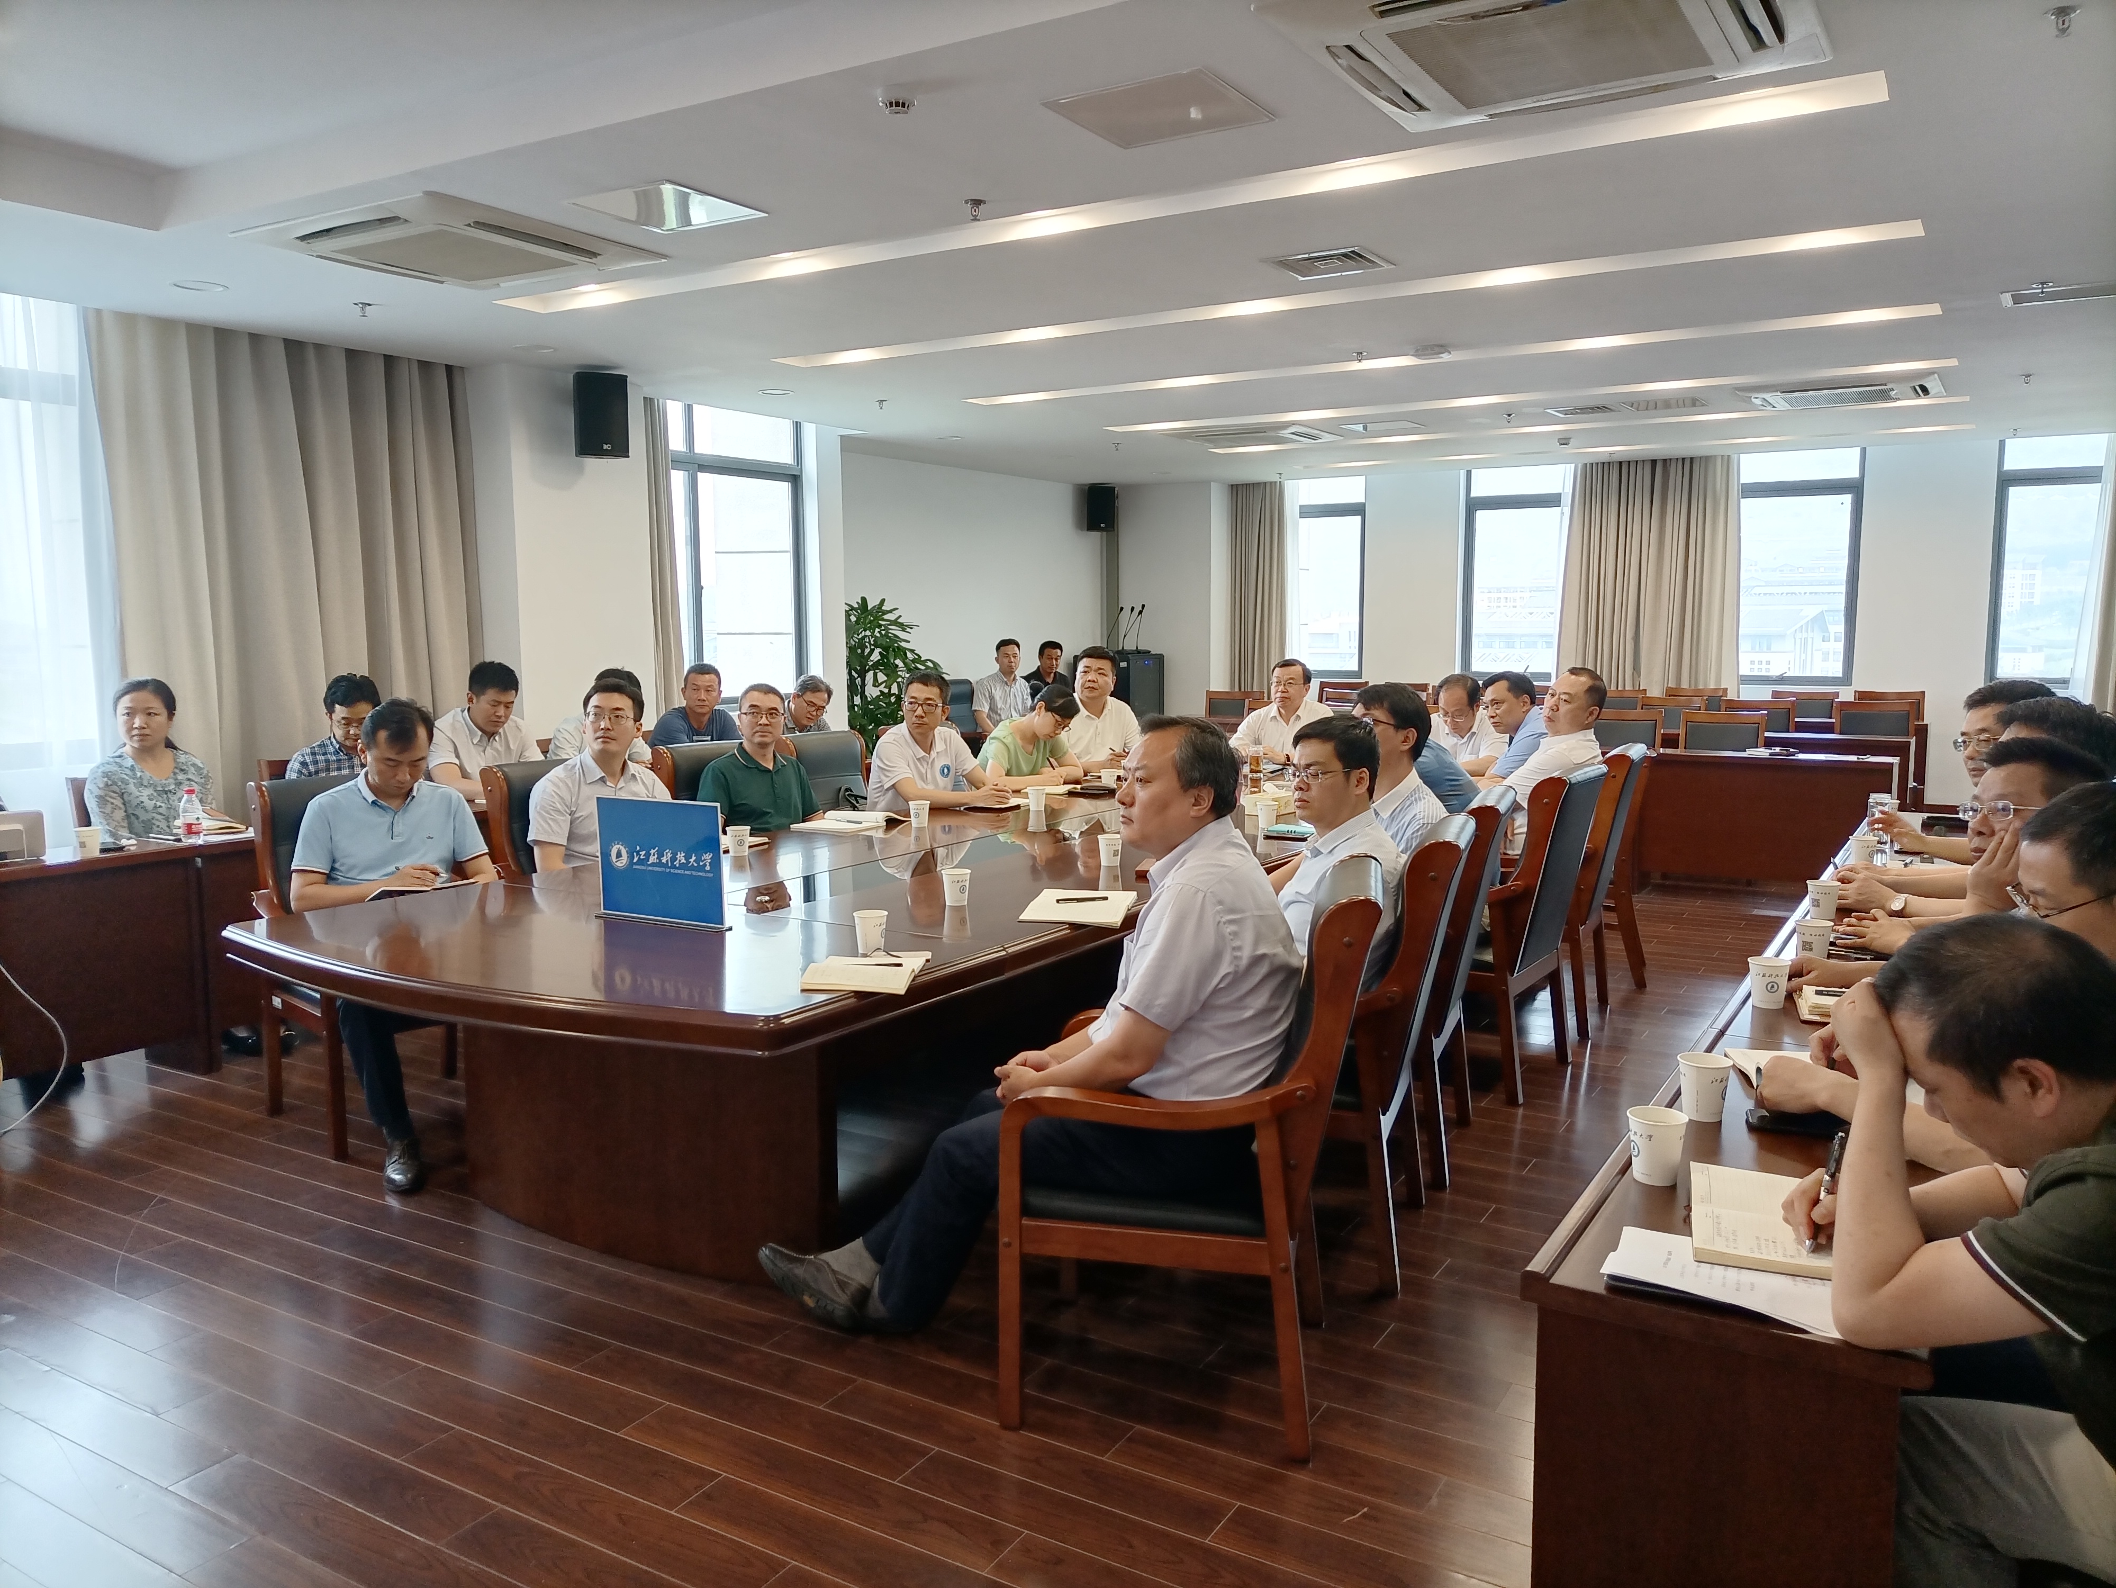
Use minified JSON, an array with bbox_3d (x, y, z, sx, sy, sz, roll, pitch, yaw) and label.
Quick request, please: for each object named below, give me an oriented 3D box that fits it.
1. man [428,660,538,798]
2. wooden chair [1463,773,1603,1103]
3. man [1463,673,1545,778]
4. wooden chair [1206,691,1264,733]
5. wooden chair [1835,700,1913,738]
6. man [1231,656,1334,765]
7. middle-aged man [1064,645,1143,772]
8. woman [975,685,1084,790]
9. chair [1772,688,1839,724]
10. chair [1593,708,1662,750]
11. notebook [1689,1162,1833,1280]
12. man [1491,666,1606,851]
[{"bbox_3d":[-2.272,0.116,6.493,0.800,1.320,0.520,5,8,42],"label":"man"},{"bbox_3d":[1.336,0.410,5.135,0.675,0.990,0.585,3,7,31],"label":"wooden chair"},{"bbox_3d":[1.870,0.122,6.416,0.850,1.265,0.550,2,6,17],"label":"man"},{"bbox_3d":[1.297,-0.310,12.186,0.470,0.940,0.530,4,7,32],"label":"wooden chair"},{"bbox_3d":[5.174,-0.108,10.157,0.460,0.940,0.530,4,7,32],"label":"wooden chair"},{"bbox_3d":[1.093,0.000,7.569,0.550,1.270,0.800,3,7,26],"label":"man"},{"bbox_3d":[0.260,-0.002,7.282,0.570,1.340,0.800,-2,6,-19],"label":"middle-aged man"},{"bbox_3d":[-0.076,0.088,7.349,0.820,1.180,0.500,4,7,35],"label":"woman"},{"bbox_3d":[5.417,-0.259,11.631,0.460,0.920,0.520,3,7,31],"label":"chair"},{"bbox_3d":[3.249,-0.008,9.339,0.460,0.920,0.520,3,7,31],"label":"chair"},{"bbox_3d":[0.842,0.490,1.826,0.210,0.020,0.296,2,7,24],"label":"notebook"},{"bbox_3d":[1.643,0.172,5.899,0.800,1.300,0.570,2,6,18],"label":"man"}]

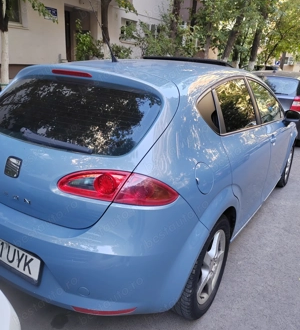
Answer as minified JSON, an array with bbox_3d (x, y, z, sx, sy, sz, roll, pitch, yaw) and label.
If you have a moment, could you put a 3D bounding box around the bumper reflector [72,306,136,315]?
[{"bbox_3d":[-0.205,0.647,1.399,0.280,0.037,0.055,4,18,2],"label":"bumper reflector"}]

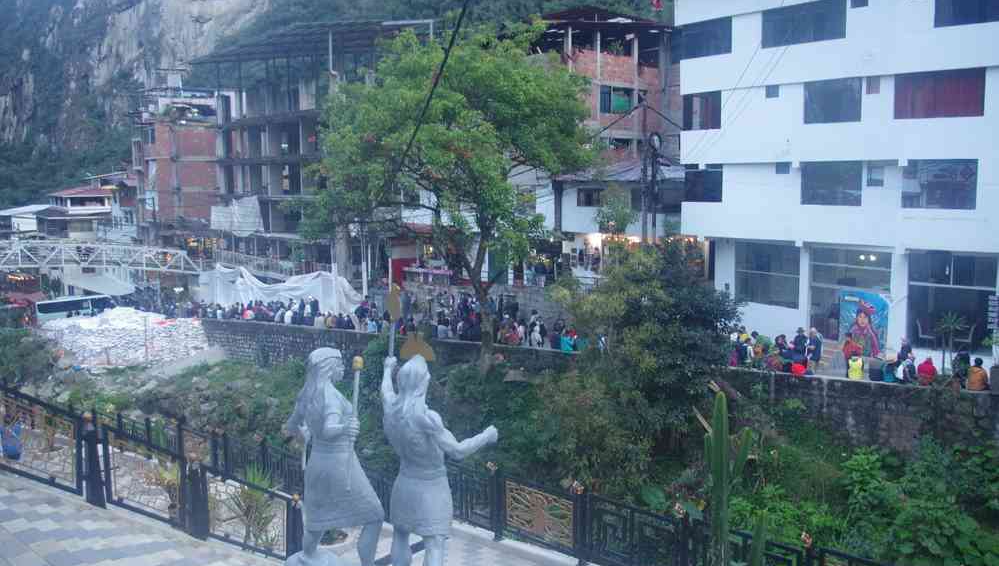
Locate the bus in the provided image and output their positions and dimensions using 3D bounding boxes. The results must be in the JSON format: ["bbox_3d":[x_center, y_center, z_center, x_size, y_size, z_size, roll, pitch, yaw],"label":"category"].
[{"bbox_3d":[-42.490,2.899,86.000,8.000,2.950,2.350,-2,5,27],"label":"bus"}]

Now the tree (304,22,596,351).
[{"bbox_3d":[-1.994,-3.642,35.000,11.000,13.000,9.500,0,6,0],"label":"tree"}]

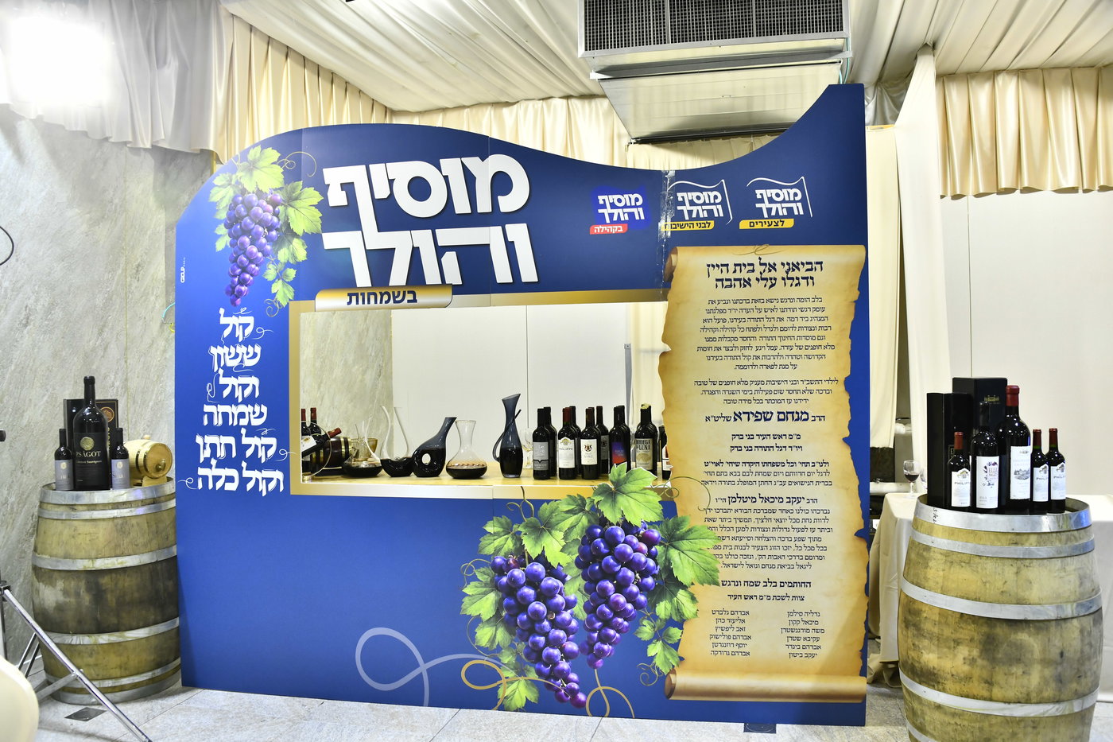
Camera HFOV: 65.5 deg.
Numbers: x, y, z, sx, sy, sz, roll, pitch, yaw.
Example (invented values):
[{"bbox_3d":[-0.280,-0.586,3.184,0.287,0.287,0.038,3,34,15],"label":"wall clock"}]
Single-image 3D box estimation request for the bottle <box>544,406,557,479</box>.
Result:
[{"bbox_3d":[-0.034,0.308,3.791,0.075,0.298,0.075,-1,0,-12],"label":"bottle"}]

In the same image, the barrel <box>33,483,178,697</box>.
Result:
[{"bbox_3d":[-2.063,0.989,4.023,0.700,0.950,0.700,-1,0,-28],"label":"barrel"}]

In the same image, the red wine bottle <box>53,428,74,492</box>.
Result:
[{"bbox_3d":[-2.167,0.402,3.810,0.075,0.298,0.075,0,0,-30],"label":"red wine bottle"}]

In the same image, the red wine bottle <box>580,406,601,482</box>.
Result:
[{"bbox_3d":[0.141,0.306,3.679,0.076,0.298,0.076,-1,0,2],"label":"red wine bottle"}]

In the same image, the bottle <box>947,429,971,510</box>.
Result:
[{"bbox_3d":[1.369,0.356,2.940,0.075,0.300,0.075,0,0,-2],"label":"bottle"}]

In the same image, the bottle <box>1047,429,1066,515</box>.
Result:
[{"bbox_3d":[1.744,0.348,3.030,0.075,0.300,0.075,0,0,-14],"label":"bottle"}]

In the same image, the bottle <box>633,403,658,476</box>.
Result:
[{"bbox_3d":[0.373,0.303,3.645,0.077,0.298,0.077,-1,0,6],"label":"bottle"}]

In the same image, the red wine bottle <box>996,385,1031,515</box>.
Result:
[{"bbox_3d":[1.573,0.275,2.980,0.120,0.453,0.120,0,0,-4],"label":"red wine bottle"}]

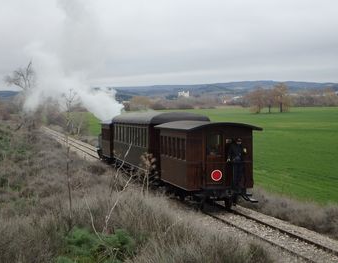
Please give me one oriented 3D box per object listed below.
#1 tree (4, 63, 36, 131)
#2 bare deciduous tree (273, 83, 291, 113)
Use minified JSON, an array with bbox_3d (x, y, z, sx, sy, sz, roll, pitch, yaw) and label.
[{"bbox_3d":[-22.170,-5.410,108.000,5.200,10.500,5.200,-1,2,0],"label":"tree"},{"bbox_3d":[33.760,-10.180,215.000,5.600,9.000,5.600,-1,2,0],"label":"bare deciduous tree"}]

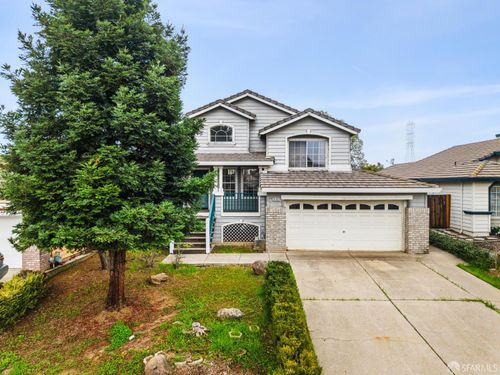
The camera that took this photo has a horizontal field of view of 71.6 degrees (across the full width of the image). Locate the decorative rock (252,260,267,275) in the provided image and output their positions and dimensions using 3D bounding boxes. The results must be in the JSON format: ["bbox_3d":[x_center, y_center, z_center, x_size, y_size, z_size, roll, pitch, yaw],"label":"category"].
[{"bbox_3d":[0.330,2.810,12.200,0.490,0.460,0.450,0,1,2],"label":"decorative rock"}]

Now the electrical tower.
[{"bbox_3d":[97.200,-21.500,210.000,6.000,38.000,6.000,0,1,2],"label":"electrical tower"}]

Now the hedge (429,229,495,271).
[{"bbox_3d":[8.450,2.460,14.600,0.700,0.780,5.000,0,1,2],"label":"hedge"}]

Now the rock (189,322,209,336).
[{"bbox_3d":[-1.170,3.260,7.950,0.450,0.220,0.360,0,1,2],"label":"rock"}]

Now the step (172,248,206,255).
[{"bbox_3d":[-2.570,2.730,14.620,1.500,0.190,0.330,0,1,2],"label":"step"}]

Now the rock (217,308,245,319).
[{"bbox_3d":[-0.500,3.200,8.800,0.680,0.180,0.360,0,1,2],"label":"rock"}]

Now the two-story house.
[{"bbox_3d":[2.500,-1.150,20.200,10.700,7.600,12.500,0,1,2],"label":"two-story house"}]

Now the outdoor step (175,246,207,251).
[{"bbox_3d":[-2.580,2.580,14.800,1.450,0.180,0.320,0,1,2],"label":"outdoor step"}]

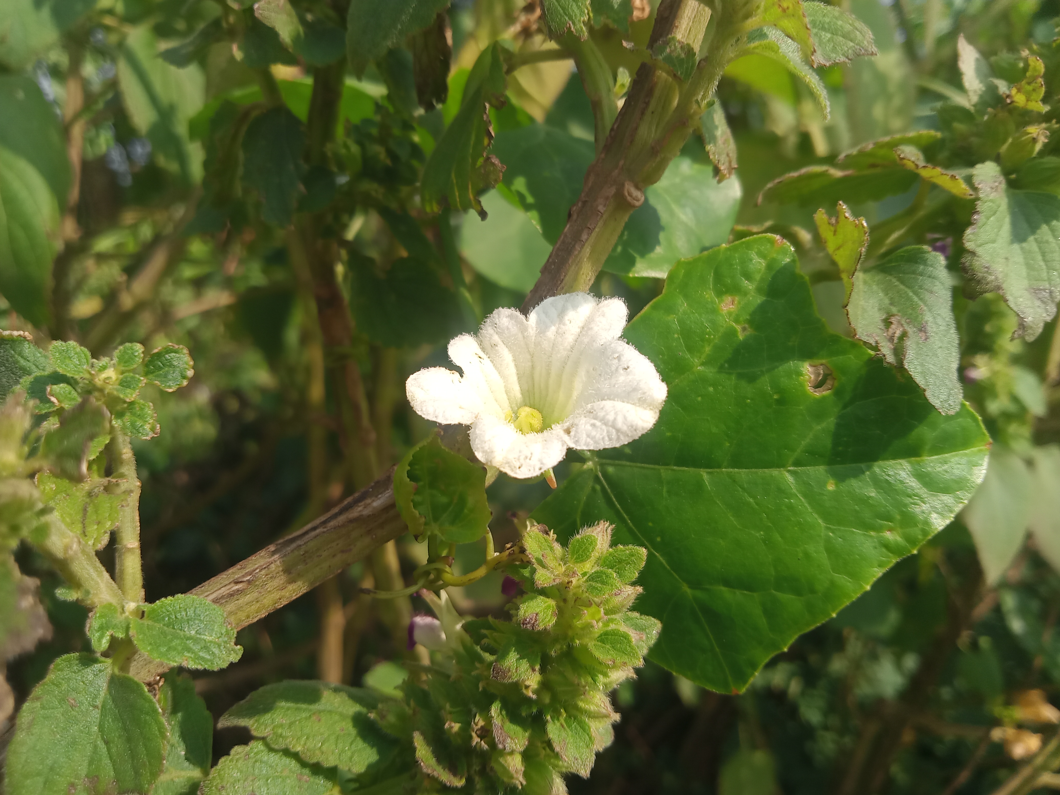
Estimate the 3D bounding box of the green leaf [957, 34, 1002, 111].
[{"bbox_3d":[0.134,-0.097,0.255,0.010,0.026,0.003,-14,-13,22],"label":"green leaf"}]

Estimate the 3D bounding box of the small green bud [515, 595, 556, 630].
[{"bbox_3d":[0.001,0.046,0.182,0.008,0.008,0.007,0,-17,15],"label":"small green bud"}]

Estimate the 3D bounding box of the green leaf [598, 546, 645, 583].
[{"bbox_3d":[0.020,0.037,0.190,0.011,0.007,0.002,-12,-24,-14],"label":"green leaf"}]

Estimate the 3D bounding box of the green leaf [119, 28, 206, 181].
[{"bbox_3d":[-0.180,-0.143,0.420,0.036,0.072,0.015,-17,-15,-11],"label":"green leaf"}]

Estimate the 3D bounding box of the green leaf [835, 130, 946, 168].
[{"bbox_3d":[0.096,-0.066,0.228,0.027,0.007,0.016,-10,-13,-13],"label":"green leaf"}]

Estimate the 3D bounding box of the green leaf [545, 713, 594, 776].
[{"bbox_3d":[0.009,0.075,0.185,0.009,0.013,0.003,-14,-20,-11],"label":"green leaf"}]

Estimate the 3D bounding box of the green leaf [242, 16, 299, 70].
[{"bbox_3d":[-0.079,-0.108,0.260,0.017,0.016,0.007,0,-24,0],"label":"green leaf"}]

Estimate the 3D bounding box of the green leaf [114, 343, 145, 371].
[{"bbox_3d":[-0.093,-0.009,0.200,0.007,0.007,0.002,-22,-15,-6],"label":"green leaf"}]

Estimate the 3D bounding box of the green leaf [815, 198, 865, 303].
[{"bbox_3d":[0.078,-0.037,0.215,0.012,0.025,0.004,-12,4,7],"label":"green leaf"}]

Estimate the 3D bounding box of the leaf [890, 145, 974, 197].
[{"bbox_3d":[0.101,-0.057,0.215,0.022,0.007,0.010,32,26,12],"label":"leaf"}]

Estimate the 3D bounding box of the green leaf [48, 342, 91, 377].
[{"bbox_3d":[-0.112,-0.009,0.208,0.010,0.008,0.005,15,-24,14],"label":"green leaf"}]

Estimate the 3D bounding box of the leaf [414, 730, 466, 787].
[{"bbox_3d":[-0.019,0.078,0.185,0.015,0.005,0.007,49,35,7],"label":"leaf"}]

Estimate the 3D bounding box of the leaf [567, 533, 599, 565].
[{"bbox_3d":[0.011,0.033,0.185,0.006,0.007,0.004,25,-16,8],"label":"leaf"}]

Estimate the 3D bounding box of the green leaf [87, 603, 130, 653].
[{"bbox_3d":[-0.093,0.051,0.188,0.009,0.011,0.004,5,-23,15],"label":"green leaf"}]

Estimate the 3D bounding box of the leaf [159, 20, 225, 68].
[{"bbox_3d":[-0.142,-0.148,0.360,0.029,0.016,0.014,-20,-22,-9],"label":"leaf"}]

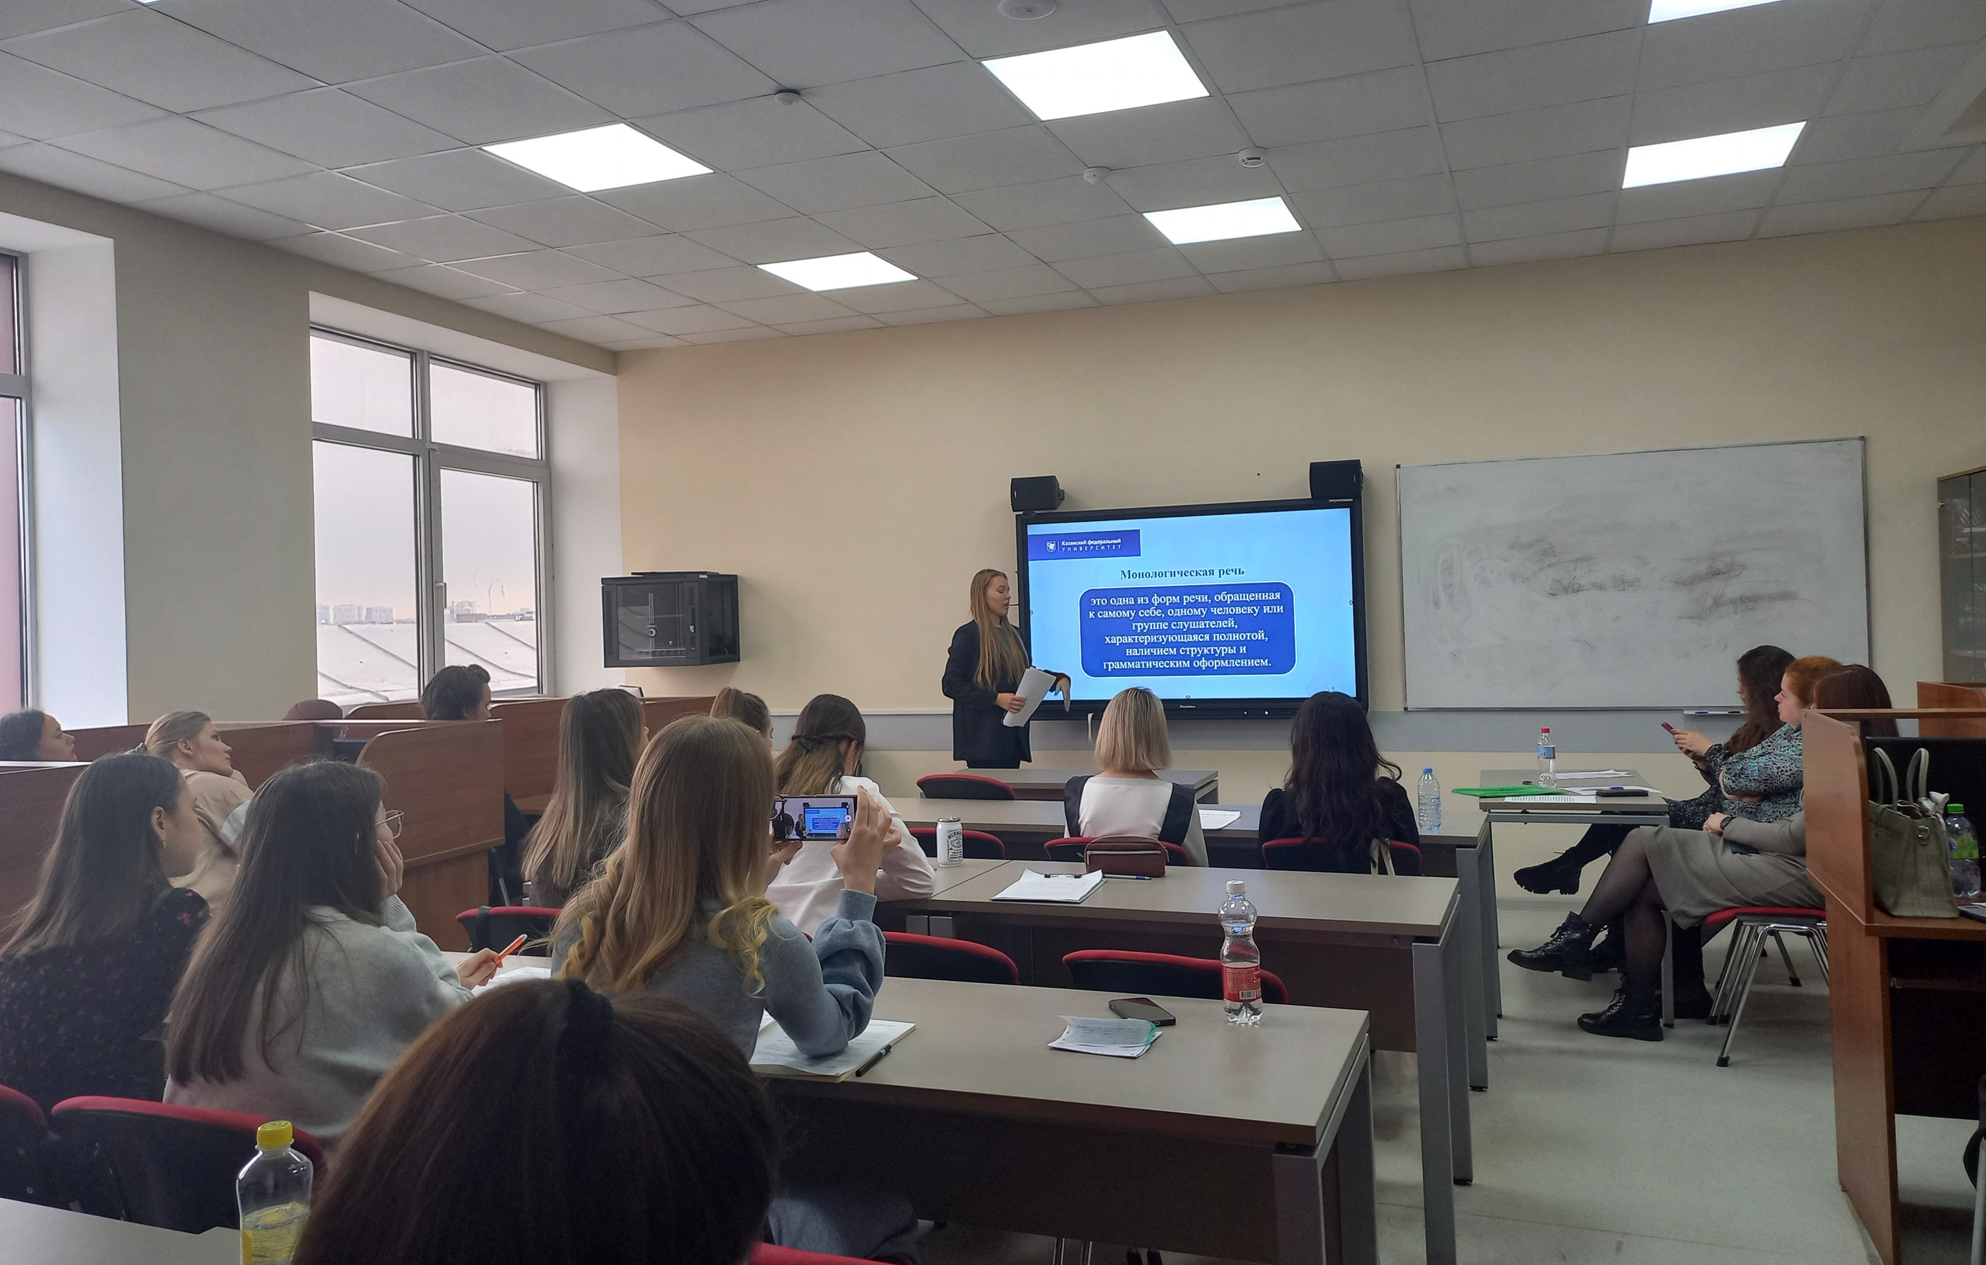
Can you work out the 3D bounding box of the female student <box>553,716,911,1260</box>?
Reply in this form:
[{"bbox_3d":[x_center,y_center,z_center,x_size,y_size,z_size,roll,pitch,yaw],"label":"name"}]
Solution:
[{"bbox_3d":[-0.360,0.784,2.087,0.500,1.310,0.750,-2,0,18],"label":"female student"}]

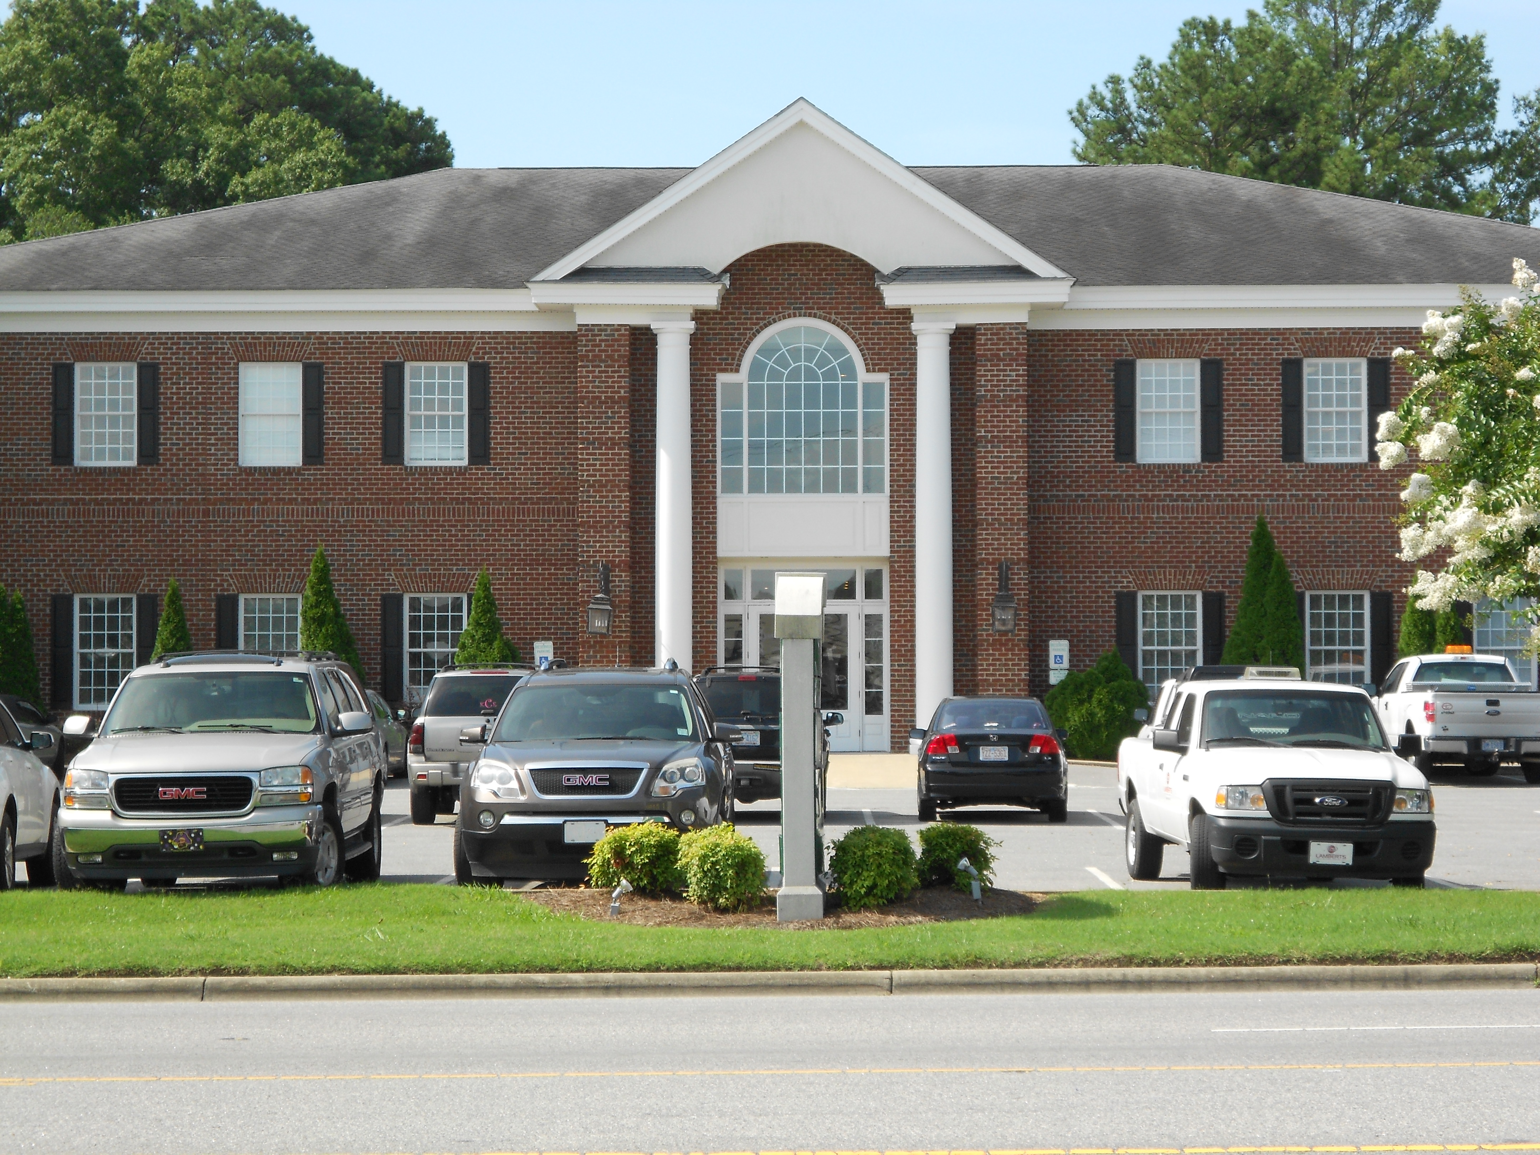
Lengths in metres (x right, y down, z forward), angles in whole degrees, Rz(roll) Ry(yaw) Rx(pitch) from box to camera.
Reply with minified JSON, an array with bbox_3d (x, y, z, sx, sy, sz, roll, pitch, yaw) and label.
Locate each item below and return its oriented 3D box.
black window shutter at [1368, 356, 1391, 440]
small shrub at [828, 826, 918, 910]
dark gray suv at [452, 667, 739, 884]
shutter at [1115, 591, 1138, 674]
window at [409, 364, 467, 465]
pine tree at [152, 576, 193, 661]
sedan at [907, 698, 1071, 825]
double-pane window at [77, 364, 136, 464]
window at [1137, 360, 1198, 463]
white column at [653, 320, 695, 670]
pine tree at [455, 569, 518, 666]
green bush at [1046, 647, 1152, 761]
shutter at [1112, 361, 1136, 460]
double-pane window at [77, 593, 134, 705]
[{"bbox_3d":[9.894,-2.718,62.154,0.374,1.701,0.050,0,-2,1],"label":"black window shutter"},{"bbox_3d":[0.709,1.994,26.200,0.618,0.585,0.620,0,-2,1],"label":"small shrub"},{"bbox_3d":[-1.287,1.615,30.348,2.000,1.800,5.100,0,-2,1],"label":"dark gray suv"},{"bbox_3d":[5.839,1.157,62.604,0.378,1.880,0.050,0,-1,0],"label":"shutter"},{"bbox_3d":[-5.453,-2.676,62.547,1.033,1.697,0.120,0,-2,2],"label":"window"},{"bbox_3d":[-9.578,1.437,61.347,1.000,2.900,1.000,0,-2,2],"label":"pine tree"},{"bbox_3d":[2.570,2.120,45.200,1.740,1.440,4.450,0,-2,2],"label":"sedan"},{"bbox_3d":[-10.888,-2.675,62.700,1.029,1.709,0.120,0,-2,2],"label":"double-pane window"},{"bbox_3d":[6.479,-2.708,62.212,1.045,1.702,0.120,0,-2,2],"label":"window"},{"bbox_3d":[-1.545,-0.657,61.406,0.700,6.950,0.700,0,-2,2],"label":"white column"},{"bbox_3d":[-4.529,1.330,61.280,1.118,2.987,1.120,0,-2,2],"label":"pine tree"},{"bbox_3d":[5.012,1.947,58.700,1.624,1.772,1.500,0,-2,1],"label":"green bush"},{"bbox_3d":[5.822,-2.728,62.678,0.371,1.699,0.050,0,-1,0],"label":"shutter"},{"bbox_3d":[-10.874,1.215,62.564,1.023,1.879,0.120,0,-2,2],"label":"double-pane window"}]

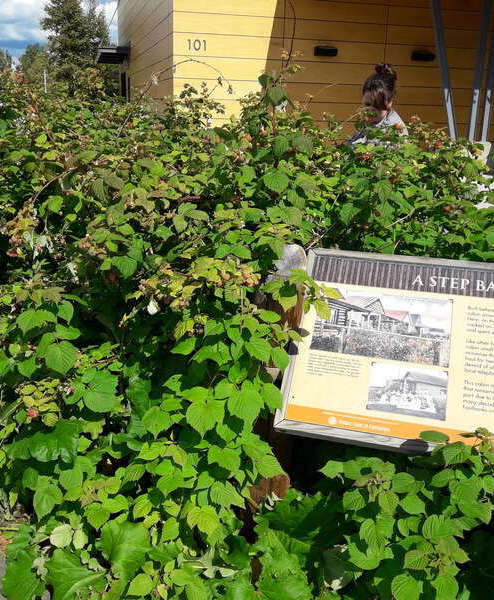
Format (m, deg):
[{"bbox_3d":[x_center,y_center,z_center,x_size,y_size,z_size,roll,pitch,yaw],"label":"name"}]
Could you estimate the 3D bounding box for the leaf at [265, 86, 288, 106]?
[{"bbox_3d":[0.121,-0.833,2.650,0.090,0.090,0.030,2,-14,2],"label":"leaf"}]

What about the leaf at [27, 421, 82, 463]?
[{"bbox_3d":[-0.654,0.481,2.200,0.170,0.040,0.150,-1,44,-15],"label":"leaf"}]

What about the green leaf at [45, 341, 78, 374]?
[{"bbox_3d":[-0.616,0.191,2.150,0.100,0.020,0.115,-1,60,-15],"label":"green leaf"}]

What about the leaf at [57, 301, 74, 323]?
[{"bbox_3d":[-0.652,0.045,2.330,0.058,0.086,0.030,-3,-18,-16],"label":"leaf"}]

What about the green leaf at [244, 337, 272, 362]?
[{"bbox_3d":[0.031,0.145,1.900,0.085,0.018,0.066,37,67,19],"label":"green leaf"}]

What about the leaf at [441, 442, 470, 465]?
[{"bbox_3d":[0.532,0.391,1.650,0.071,0.020,0.063,7,57,19],"label":"leaf"}]

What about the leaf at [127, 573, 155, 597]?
[{"bbox_3d":[-0.324,0.866,1.970,0.082,0.020,0.080,-2,54,-10],"label":"leaf"}]

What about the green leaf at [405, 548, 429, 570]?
[{"bbox_3d":[0.372,0.569,1.420,0.062,0.015,0.046,-21,37,-22],"label":"green leaf"}]

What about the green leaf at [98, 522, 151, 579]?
[{"bbox_3d":[-0.383,0.786,2.030,0.158,0.050,0.185,-2,61,-11],"label":"green leaf"}]

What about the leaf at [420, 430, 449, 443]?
[{"bbox_3d":[0.487,0.354,1.680,0.076,0.015,0.055,6,35,17],"label":"leaf"}]

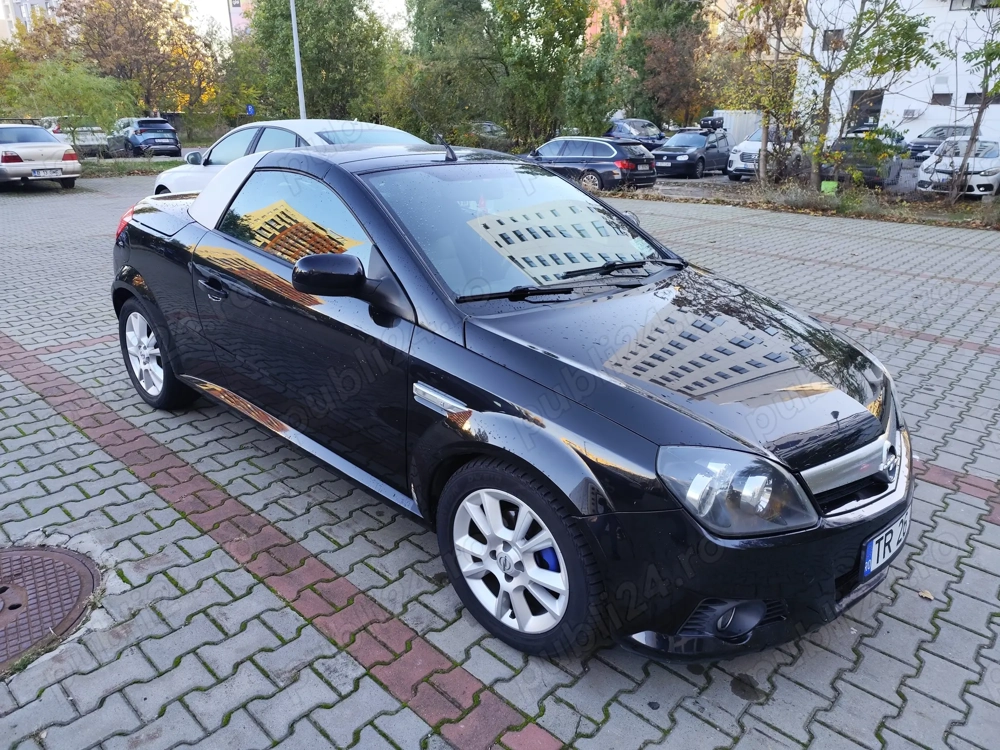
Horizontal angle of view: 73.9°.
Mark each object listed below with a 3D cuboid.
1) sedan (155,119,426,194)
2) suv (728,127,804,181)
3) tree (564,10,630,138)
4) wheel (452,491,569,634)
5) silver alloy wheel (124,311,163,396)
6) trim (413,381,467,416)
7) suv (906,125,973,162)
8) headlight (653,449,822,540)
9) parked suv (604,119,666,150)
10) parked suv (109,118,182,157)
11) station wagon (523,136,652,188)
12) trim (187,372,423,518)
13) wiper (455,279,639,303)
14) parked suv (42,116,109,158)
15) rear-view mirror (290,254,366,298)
[{"bbox_3d":[-2.525,-2.369,8.264,4.780,1.450,1.860,17,26,36],"label":"sedan"},{"bbox_3d":[8.892,-6.999,21.117,1.880,1.680,4.700,16,25,34],"label":"suv"},{"bbox_3d":[3.325,-9.760,23.116,2.350,5.060,2.350,1,20,0],"label":"tree"},{"bbox_3d":[0.072,0.519,1.970,0.437,0.437,0.160,18,26,38],"label":"wheel"},{"bbox_3d":[-1.790,-0.124,3.494,0.437,0.437,0.160,18,26,38],"label":"silver alloy wheel"},{"bbox_3d":[-0.164,0.079,1.920,0.225,0.055,0.025,18,26,38],"label":"trim"},{"bbox_3d":[19.873,-10.235,29.584,4.486,1.650,1.839,-17,27,-39],"label":"suv"},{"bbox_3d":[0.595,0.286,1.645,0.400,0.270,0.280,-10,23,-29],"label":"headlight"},{"bbox_3d":[5.964,-10.093,28.583,1.800,1.620,4.300,-13,25,-32],"label":"parked suv"},{"bbox_3d":[-15.577,-10.499,29.277,1.865,1.645,4.515,-13,25,-32],"label":"parked suv"},{"bbox_3d":[2.107,-5.929,18.906,4.620,1.450,1.830,19,27,40],"label":"station wagon"},{"bbox_3d":[-0.859,0.202,2.627,1.700,0.070,0.045,18,26,38],"label":"trim"},{"bbox_3d":[0.211,-0.287,2.273,0.760,0.060,0.090,-10,23,-27],"label":"wiper"},{"bbox_3d":[-18.058,-10.030,28.000,1.850,1.640,4.450,-16,27,-39],"label":"parked suv"},{"bbox_3d":[-0.498,-0.294,1.942,0.105,0.120,0.185,18,27,39],"label":"rear-view mirror"}]

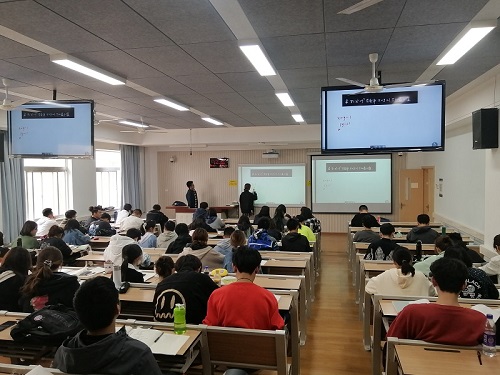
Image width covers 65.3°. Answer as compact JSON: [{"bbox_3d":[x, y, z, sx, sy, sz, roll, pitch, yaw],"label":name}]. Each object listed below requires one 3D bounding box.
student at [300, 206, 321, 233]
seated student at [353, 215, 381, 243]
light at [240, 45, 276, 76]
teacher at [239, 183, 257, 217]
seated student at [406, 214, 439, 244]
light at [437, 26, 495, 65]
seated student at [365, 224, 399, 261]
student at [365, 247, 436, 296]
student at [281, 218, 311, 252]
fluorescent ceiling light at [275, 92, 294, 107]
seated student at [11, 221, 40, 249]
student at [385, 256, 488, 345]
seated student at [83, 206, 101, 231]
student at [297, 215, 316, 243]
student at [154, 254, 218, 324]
[{"bbox_3d":[1.330,1.072,8.504,0.470,1.311,0.740,-1,2,12],"label":"student"},{"bbox_3d":[2.203,1.124,7.417,0.540,1.256,0.740,0,3,12],"label":"seated student"},{"bbox_3d":[0.120,-1.403,4.293,0.170,0.070,1.200,-1,2,12],"label":"light"},{"bbox_3d":[-0.051,0.712,12.836,0.550,1.660,0.420,1,3,27],"label":"teacher"},{"bbox_3d":[3.096,1.128,6.958,0.510,1.270,0.680,0,2,12],"label":"seated student"},{"bbox_3d":[2.097,-1.404,3.872,0.210,0.070,1.210,0,2,12],"label":"light"},{"bbox_3d":[1.855,1.125,5.402,0.500,1.240,0.680,0,2,12],"label":"seated student"},{"bbox_3d":[1.457,1.162,3.852,0.620,1.170,0.800,-1,2,12],"label":"student"},{"bbox_3d":[0.813,1.165,6.763,0.520,1.275,0.740,0,3,12],"label":"student"},{"bbox_3d":[0.613,-1.504,6.609,0.170,0.070,1.200,-1,2,12],"label":"fluorescent ceiling light"},{"bbox_3d":[-3.720,1.154,6.775,0.500,1.239,0.740,0,3,17],"label":"seated student"},{"bbox_3d":[1.311,1.103,2.825,0.620,1.300,0.760,0,2,10],"label":"student"},{"bbox_3d":[-3.736,1.115,9.632,0.500,1.275,0.740,1,3,32],"label":"seated student"},{"bbox_3d":[1.089,1.137,7.654,0.500,1.247,0.740,0,3,12],"label":"student"},{"bbox_3d":[-0.448,1.143,3.256,0.560,1.210,0.760,0,2,15],"label":"student"}]

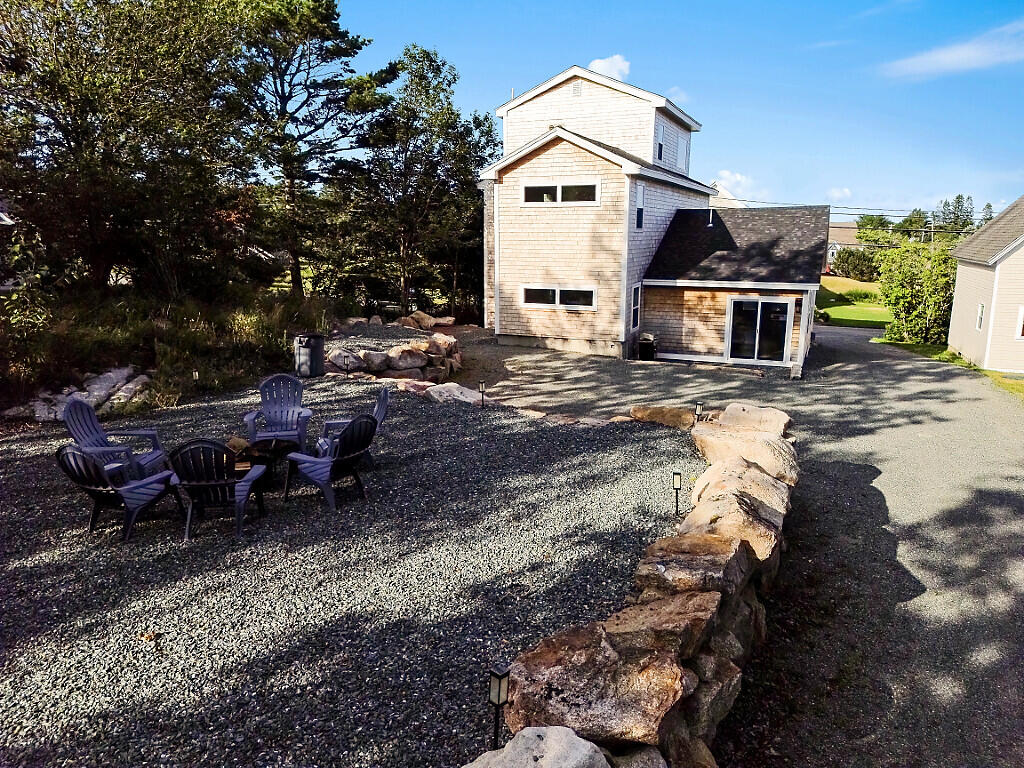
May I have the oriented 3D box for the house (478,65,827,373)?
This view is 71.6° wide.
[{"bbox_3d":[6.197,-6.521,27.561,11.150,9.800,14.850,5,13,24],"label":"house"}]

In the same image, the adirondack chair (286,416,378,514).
[{"bbox_3d":[-1.740,0.714,6.968,0.850,0.920,0.750,6,14,27],"label":"adirondack chair"}]

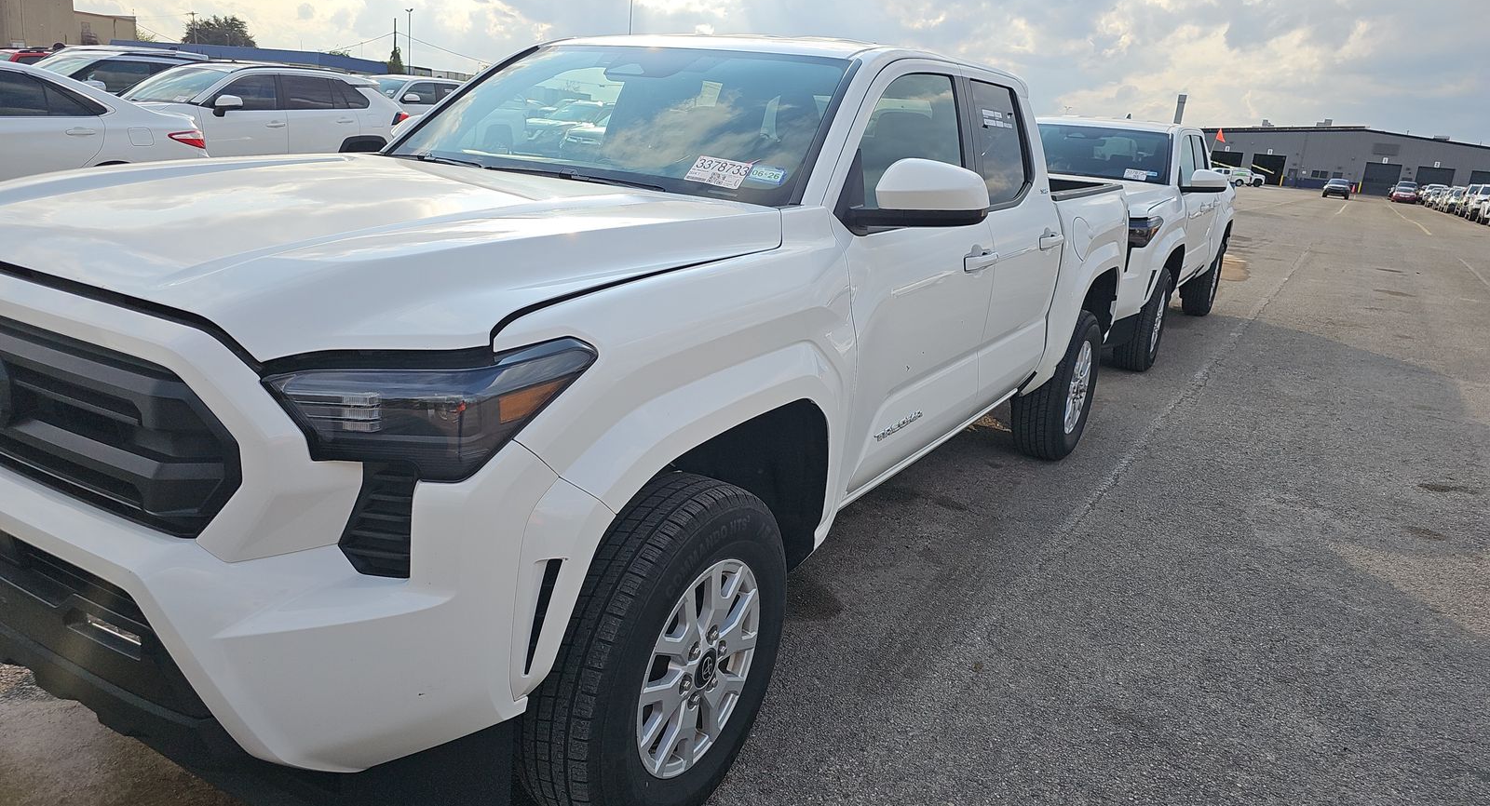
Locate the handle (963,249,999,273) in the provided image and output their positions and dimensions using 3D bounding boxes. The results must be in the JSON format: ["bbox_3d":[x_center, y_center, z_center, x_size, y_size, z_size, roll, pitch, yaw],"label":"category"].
[{"bbox_3d":[0.722,-0.435,3.010,0.055,0.050,0.245,14,18,29],"label":"handle"}]

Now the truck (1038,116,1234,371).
[{"bbox_3d":[3.183,-1.671,8.970,2.060,1.880,5.400,14,18,29],"label":"truck"}]

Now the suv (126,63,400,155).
[{"bbox_3d":[-6.666,-3.590,12.830,1.920,1.690,4.600,14,18,28],"label":"suv"}]

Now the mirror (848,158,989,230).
[{"bbox_3d":[0.455,-0.536,2.535,0.270,0.180,0.180,14,18,29],"label":"mirror"}]

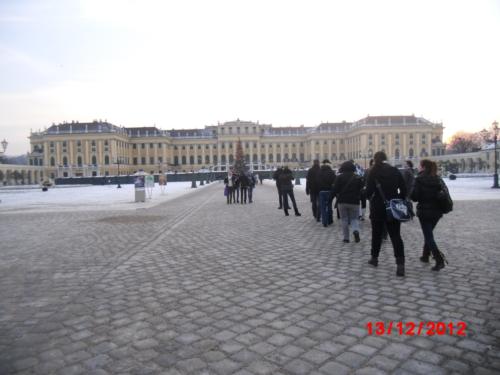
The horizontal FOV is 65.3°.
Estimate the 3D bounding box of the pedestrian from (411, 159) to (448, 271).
[{"bbox_3d":[2.756,0.398,5.934,0.500,1.640,0.420,-2,3,-20],"label":"pedestrian"}]

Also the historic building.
[{"bbox_3d":[-5.815,-18.406,194.000,180.000,27.500,50.000,-1,2,1],"label":"historic building"}]

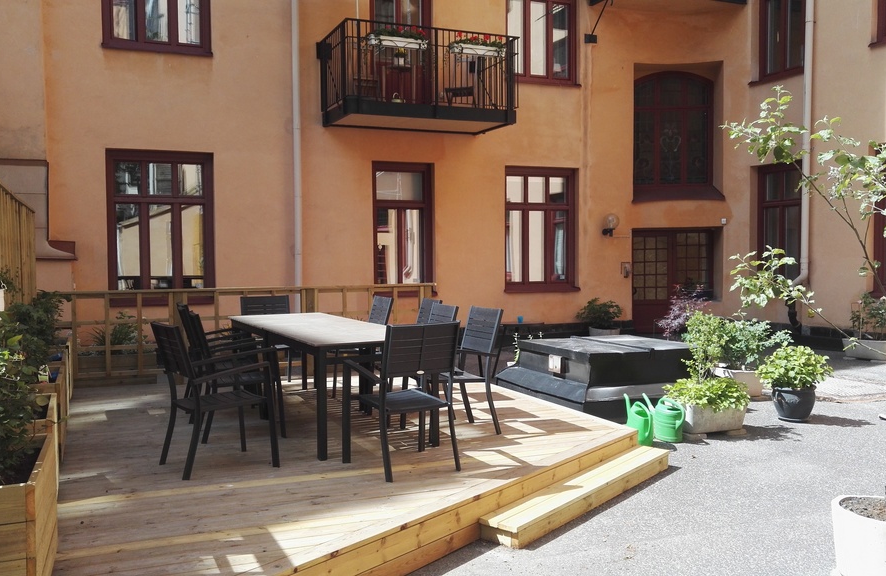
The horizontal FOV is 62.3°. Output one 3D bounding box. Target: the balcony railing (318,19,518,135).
[{"bbox_3d":[-0.368,-3.187,11.350,2.752,1.327,1.229,-1,3,-21],"label":"balcony railing"}]

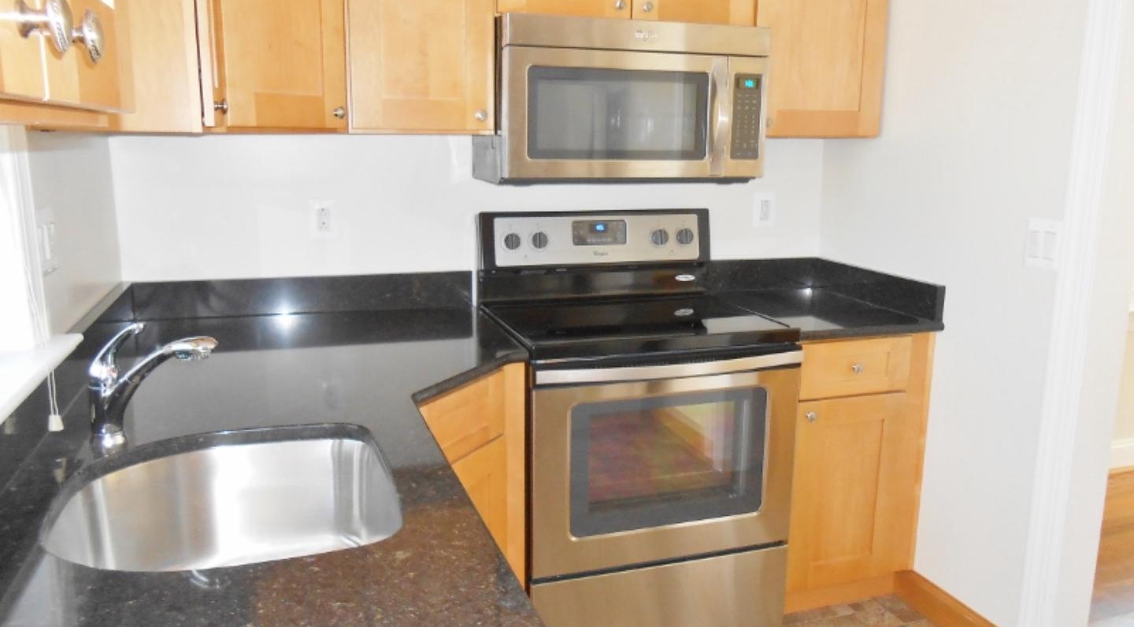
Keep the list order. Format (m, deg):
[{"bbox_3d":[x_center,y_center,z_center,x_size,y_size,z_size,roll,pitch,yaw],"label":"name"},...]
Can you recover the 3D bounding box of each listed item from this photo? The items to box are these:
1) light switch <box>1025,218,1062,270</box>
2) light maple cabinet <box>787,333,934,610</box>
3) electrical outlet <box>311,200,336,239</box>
[{"bbox_3d":[1.185,-0.171,2.125,0.009,0.122,0.102,-3,11,-18],"label":"light switch"},{"bbox_3d":[0.764,0.438,2.773,0.472,0.877,0.608,-3,11,-18],"label":"light maple cabinet"},{"bbox_3d":[-0.706,-0.272,2.472,0.071,0.113,0.009,-3,11,-18],"label":"electrical outlet"}]

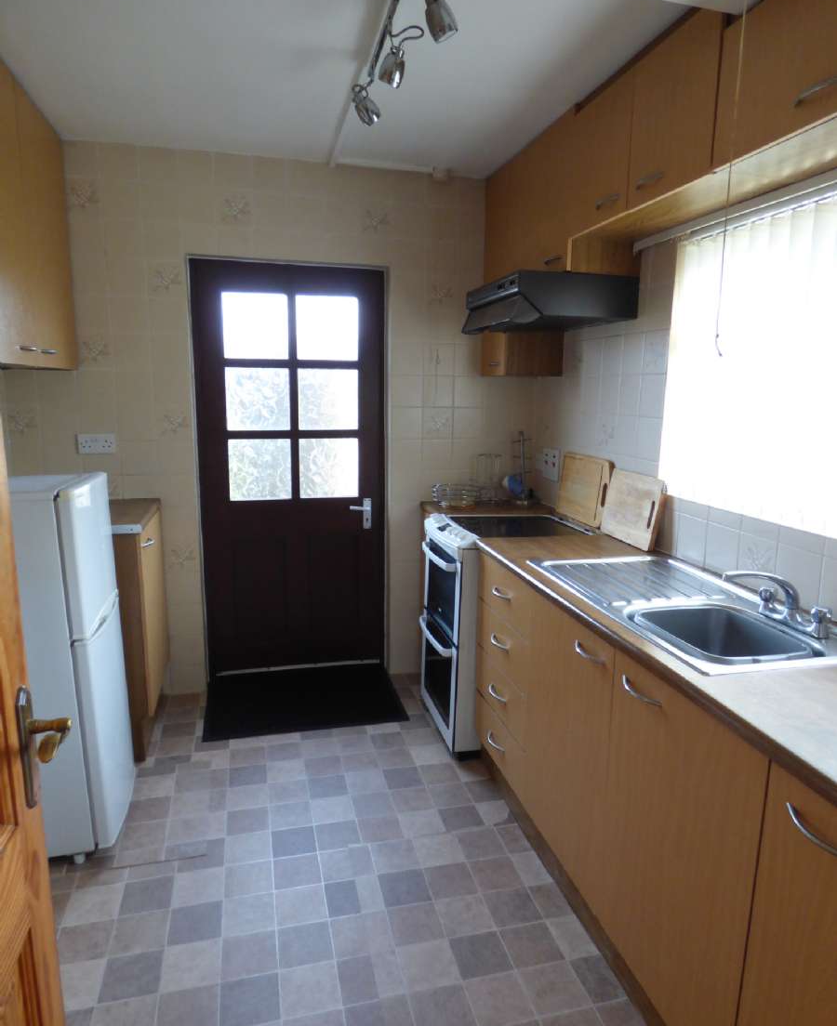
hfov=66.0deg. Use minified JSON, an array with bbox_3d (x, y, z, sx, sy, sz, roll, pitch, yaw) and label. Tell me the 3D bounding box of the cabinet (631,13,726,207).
[{"bbox_3d":[0.819,-1.076,1.756,0.306,0.392,0.375,-2,11,-14],"label":"cabinet"}]

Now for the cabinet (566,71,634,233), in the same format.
[{"bbox_3d":[0.728,-1.144,2.106,0.306,0.392,0.360,-2,11,-14],"label":"cabinet"}]

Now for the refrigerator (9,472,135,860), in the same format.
[{"bbox_3d":[-1.289,0.487,2.108,0.530,1.187,0.485,-2,11,-14],"label":"refrigerator"}]

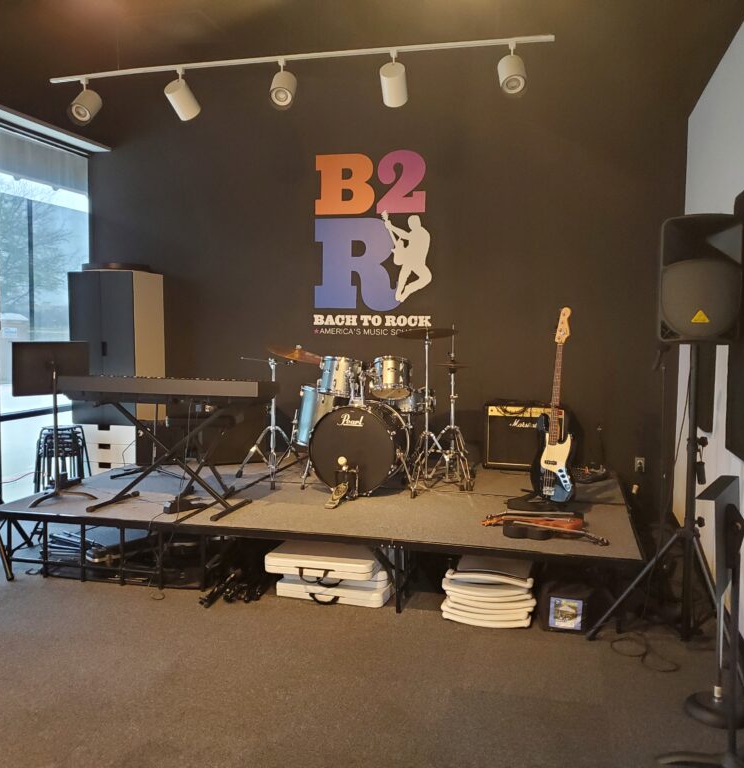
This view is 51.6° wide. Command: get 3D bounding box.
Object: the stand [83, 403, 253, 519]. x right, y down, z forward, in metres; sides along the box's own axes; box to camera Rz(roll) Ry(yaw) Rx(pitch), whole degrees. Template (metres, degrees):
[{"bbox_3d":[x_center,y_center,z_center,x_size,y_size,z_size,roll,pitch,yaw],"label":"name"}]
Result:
[{"bbox_3d":[-1.218,0.420,4.638,0.890,0.645,0.500,1,5,14],"label":"stand"}]

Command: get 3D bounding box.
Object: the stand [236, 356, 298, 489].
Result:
[{"bbox_3d":[-0.737,0.244,5.356,0.480,0.870,0.470,1,5,14],"label":"stand"}]

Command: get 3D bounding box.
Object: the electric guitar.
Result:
[{"bbox_3d":[1.102,0.125,4.596,0.080,1.170,0.340,4,0,-40],"label":"electric guitar"}]

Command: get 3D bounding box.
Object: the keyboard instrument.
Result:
[{"bbox_3d":[-1.243,0.032,4.627,1.310,0.145,0.290,1,5,14],"label":"keyboard instrument"}]

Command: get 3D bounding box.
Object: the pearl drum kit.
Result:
[{"bbox_3d":[-0.026,0.151,5.222,1.430,1.085,1.030,1,5,16],"label":"pearl drum kit"}]

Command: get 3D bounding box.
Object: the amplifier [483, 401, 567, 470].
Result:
[{"bbox_3d":[1.165,0.393,5.819,0.600,0.500,0.280,2,5,18],"label":"amplifier"}]

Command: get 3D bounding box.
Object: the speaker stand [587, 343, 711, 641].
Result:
[{"bbox_3d":[1.381,0.523,3.536,0.700,1.440,0.750,1,5,14],"label":"speaker stand"}]

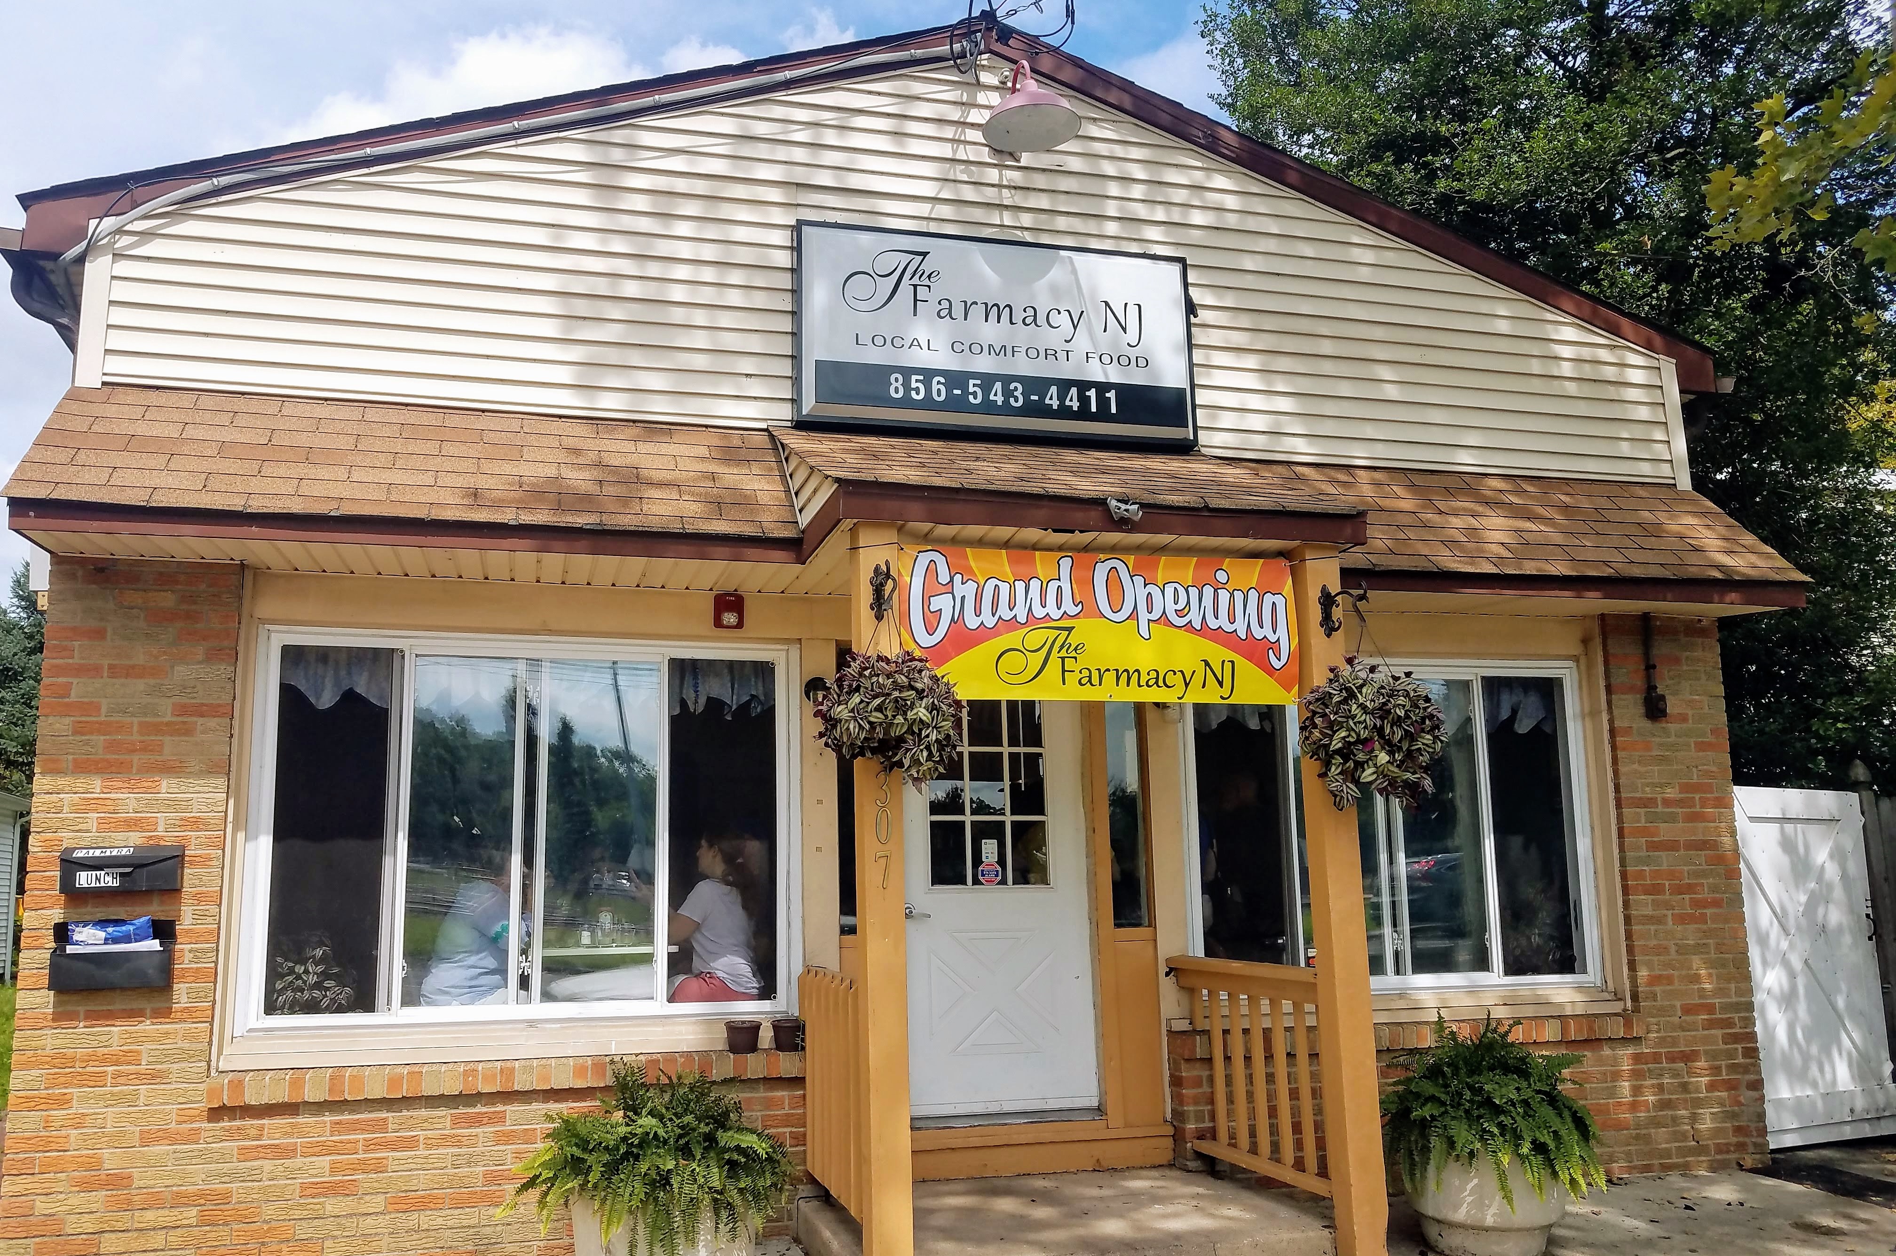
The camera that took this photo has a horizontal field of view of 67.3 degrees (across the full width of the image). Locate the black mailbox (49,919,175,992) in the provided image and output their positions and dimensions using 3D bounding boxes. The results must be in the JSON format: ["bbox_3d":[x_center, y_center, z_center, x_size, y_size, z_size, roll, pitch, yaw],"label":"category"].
[{"bbox_3d":[-2.991,1.168,5.100,0.375,0.240,0.110,2,-10,-15],"label":"black mailbox"}]

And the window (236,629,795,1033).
[{"bbox_3d":[-1.650,0.795,5.708,2.090,1.520,0.100,2,-10,-15],"label":"window"}]

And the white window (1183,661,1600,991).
[{"bbox_3d":[2.103,0.918,6.716,2.100,1.530,0.100,2,-10,-15],"label":"white window"}]

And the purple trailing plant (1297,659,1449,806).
[{"bbox_3d":[1.514,0.375,5.073,0.500,0.510,0.500,2,-10,-15],"label":"purple trailing plant"}]

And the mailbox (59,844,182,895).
[{"bbox_3d":[-2.991,0.871,5.158,0.380,0.165,0.100,2,-10,-15],"label":"mailbox"}]

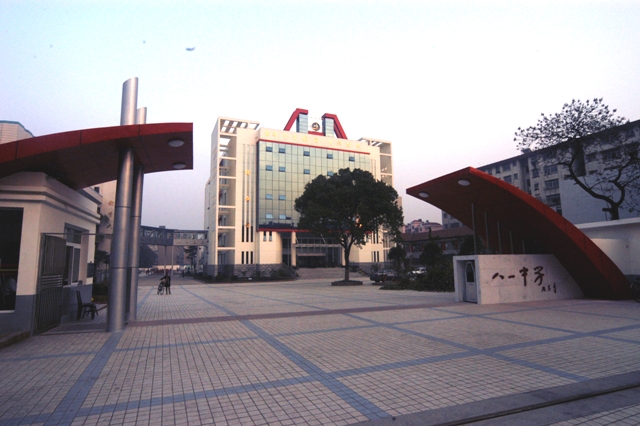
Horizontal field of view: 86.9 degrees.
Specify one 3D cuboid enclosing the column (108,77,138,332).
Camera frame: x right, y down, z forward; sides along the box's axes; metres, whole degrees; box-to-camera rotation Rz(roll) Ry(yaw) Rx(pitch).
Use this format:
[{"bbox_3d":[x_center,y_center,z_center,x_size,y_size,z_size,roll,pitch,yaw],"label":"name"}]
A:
[{"bbox_3d":[-4.737,-0.345,8.135,0.323,6.127,0.323,2,-8,-24],"label":"column"}]

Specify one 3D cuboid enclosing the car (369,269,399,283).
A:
[{"bbox_3d":[8.526,7.539,40.507,4.600,1.460,1.780,2,-8,-24],"label":"car"}]

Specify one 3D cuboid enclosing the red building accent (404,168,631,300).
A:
[{"bbox_3d":[8.144,1.088,14.341,7.140,4.845,4.080,1,-7,-15],"label":"red building accent"}]

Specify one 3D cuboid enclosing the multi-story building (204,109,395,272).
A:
[{"bbox_3d":[-4.117,-3.714,71.911,36.302,32.784,17.340,2,-8,-24],"label":"multi-story building"}]

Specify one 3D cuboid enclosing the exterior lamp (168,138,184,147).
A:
[{"bbox_3d":[-3.579,-1.757,8.415,0.367,0.092,0.367,2,-8,-24],"label":"exterior lamp"}]

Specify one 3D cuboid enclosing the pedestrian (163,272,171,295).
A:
[{"bbox_3d":[-11.676,5.385,25.802,0.408,1.652,0.510,3,-8,-26],"label":"pedestrian"}]

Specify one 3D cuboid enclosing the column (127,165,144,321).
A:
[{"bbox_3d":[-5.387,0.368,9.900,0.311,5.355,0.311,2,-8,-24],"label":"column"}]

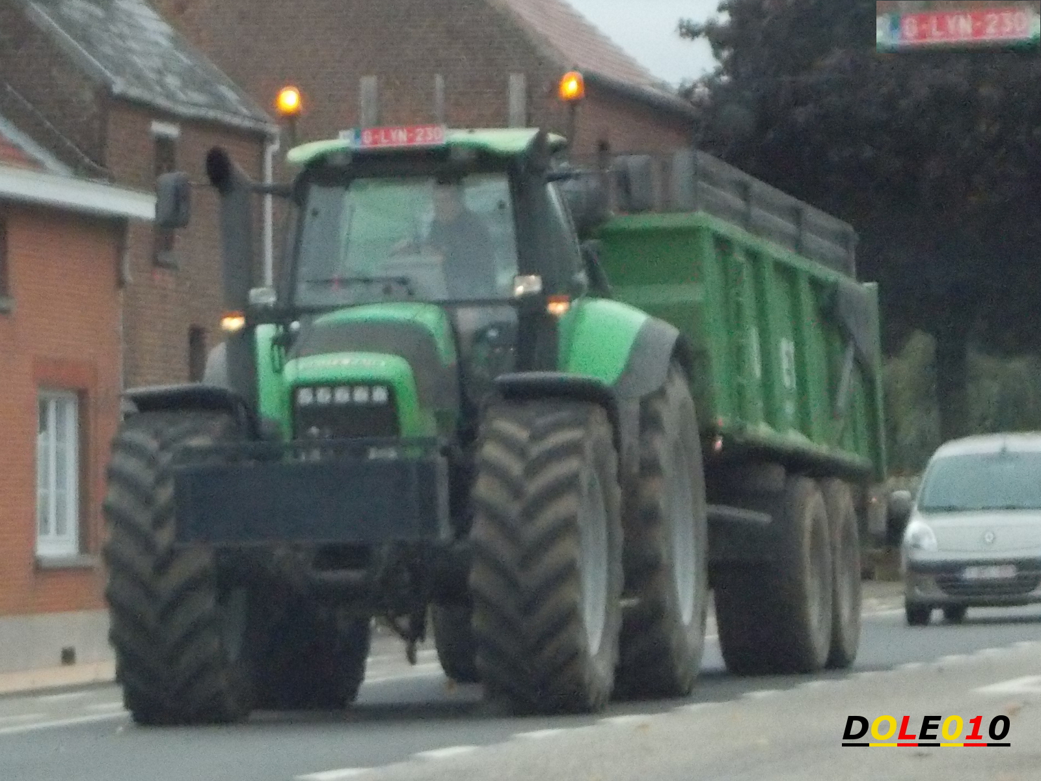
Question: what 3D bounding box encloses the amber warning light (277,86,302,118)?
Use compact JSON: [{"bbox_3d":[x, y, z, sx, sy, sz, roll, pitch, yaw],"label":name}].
[{"bbox_3d":[-1.291,-1.614,21.850,0.145,0.175,0.145,-2,-2,0],"label":"amber warning light"}]

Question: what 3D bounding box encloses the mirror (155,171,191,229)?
[{"bbox_3d":[-1.890,-1.037,21.300,0.180,0.310,0.100,-2,-2,12],"label":"mirror"}]

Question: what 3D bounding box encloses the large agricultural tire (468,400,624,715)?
[{"bbox_3d":[0.132,0.832,19.550,0.520,1.570,1.570,-2,-2,11],"label":"large agricultural tire"}]

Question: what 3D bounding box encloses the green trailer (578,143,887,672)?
[{"bbox_3d":[0.777,0.322,27.796,2.500,3.400,7.200,-2,-2,14],"label":"green trailer"}]

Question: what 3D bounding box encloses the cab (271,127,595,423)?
[{"bbox_3d":[-0.494,-0.603,21.700,1.550,1.700,1.650,-2,-2,12],"label":"cab"}]

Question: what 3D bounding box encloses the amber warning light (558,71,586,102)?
[{"bbox_3d":[0.284,-1.668,21.500,0.145,0.175,0.145,-2,-2,0],"label":"amber warning light"}]

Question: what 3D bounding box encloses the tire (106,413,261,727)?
[{"bbox_3d":[-1.729,0.903,19.950,0.520,1.570,1.570,-2,-2,11],"label":"tire"}]

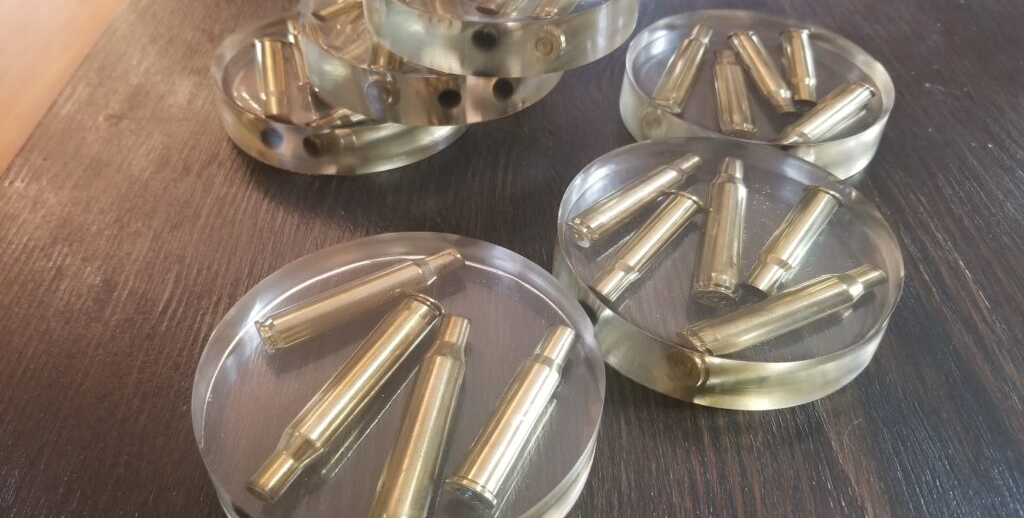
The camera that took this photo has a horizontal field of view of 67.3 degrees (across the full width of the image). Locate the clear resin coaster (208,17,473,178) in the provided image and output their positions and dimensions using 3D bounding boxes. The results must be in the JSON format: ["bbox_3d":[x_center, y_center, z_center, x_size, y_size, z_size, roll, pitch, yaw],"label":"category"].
[{"bbox_3d":[-0.062,-0.069,0.297,0.096,0.019,0.096,1,43,0],"label":"clear resin coaster"}]

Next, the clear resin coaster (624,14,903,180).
[{"bbox_3d":[0.092,-0.064,0.296,0.099,0.019,0.099,1,43,-1],"label":"clear resin coaster"}]

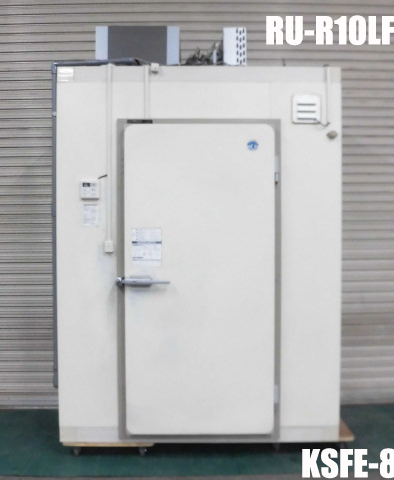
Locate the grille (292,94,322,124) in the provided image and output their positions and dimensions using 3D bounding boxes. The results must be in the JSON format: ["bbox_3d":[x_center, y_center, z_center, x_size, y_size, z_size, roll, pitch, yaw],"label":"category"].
[{"bbox_3d":[0.626,-0.744,2.547,0.166,0.169,0.030,0,1,0],"label":"grille"}]

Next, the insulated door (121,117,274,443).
[{"bbox_3d":[0.016,0.227,2.563,0.857,1.776,0.070,0,1,0],"label":"insulated door"}]

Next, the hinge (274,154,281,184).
[{"bbox_3d":[0.460,-0.403,2.556,0.035,0.165,0.040,0,1,0],"label":"hinge"}]

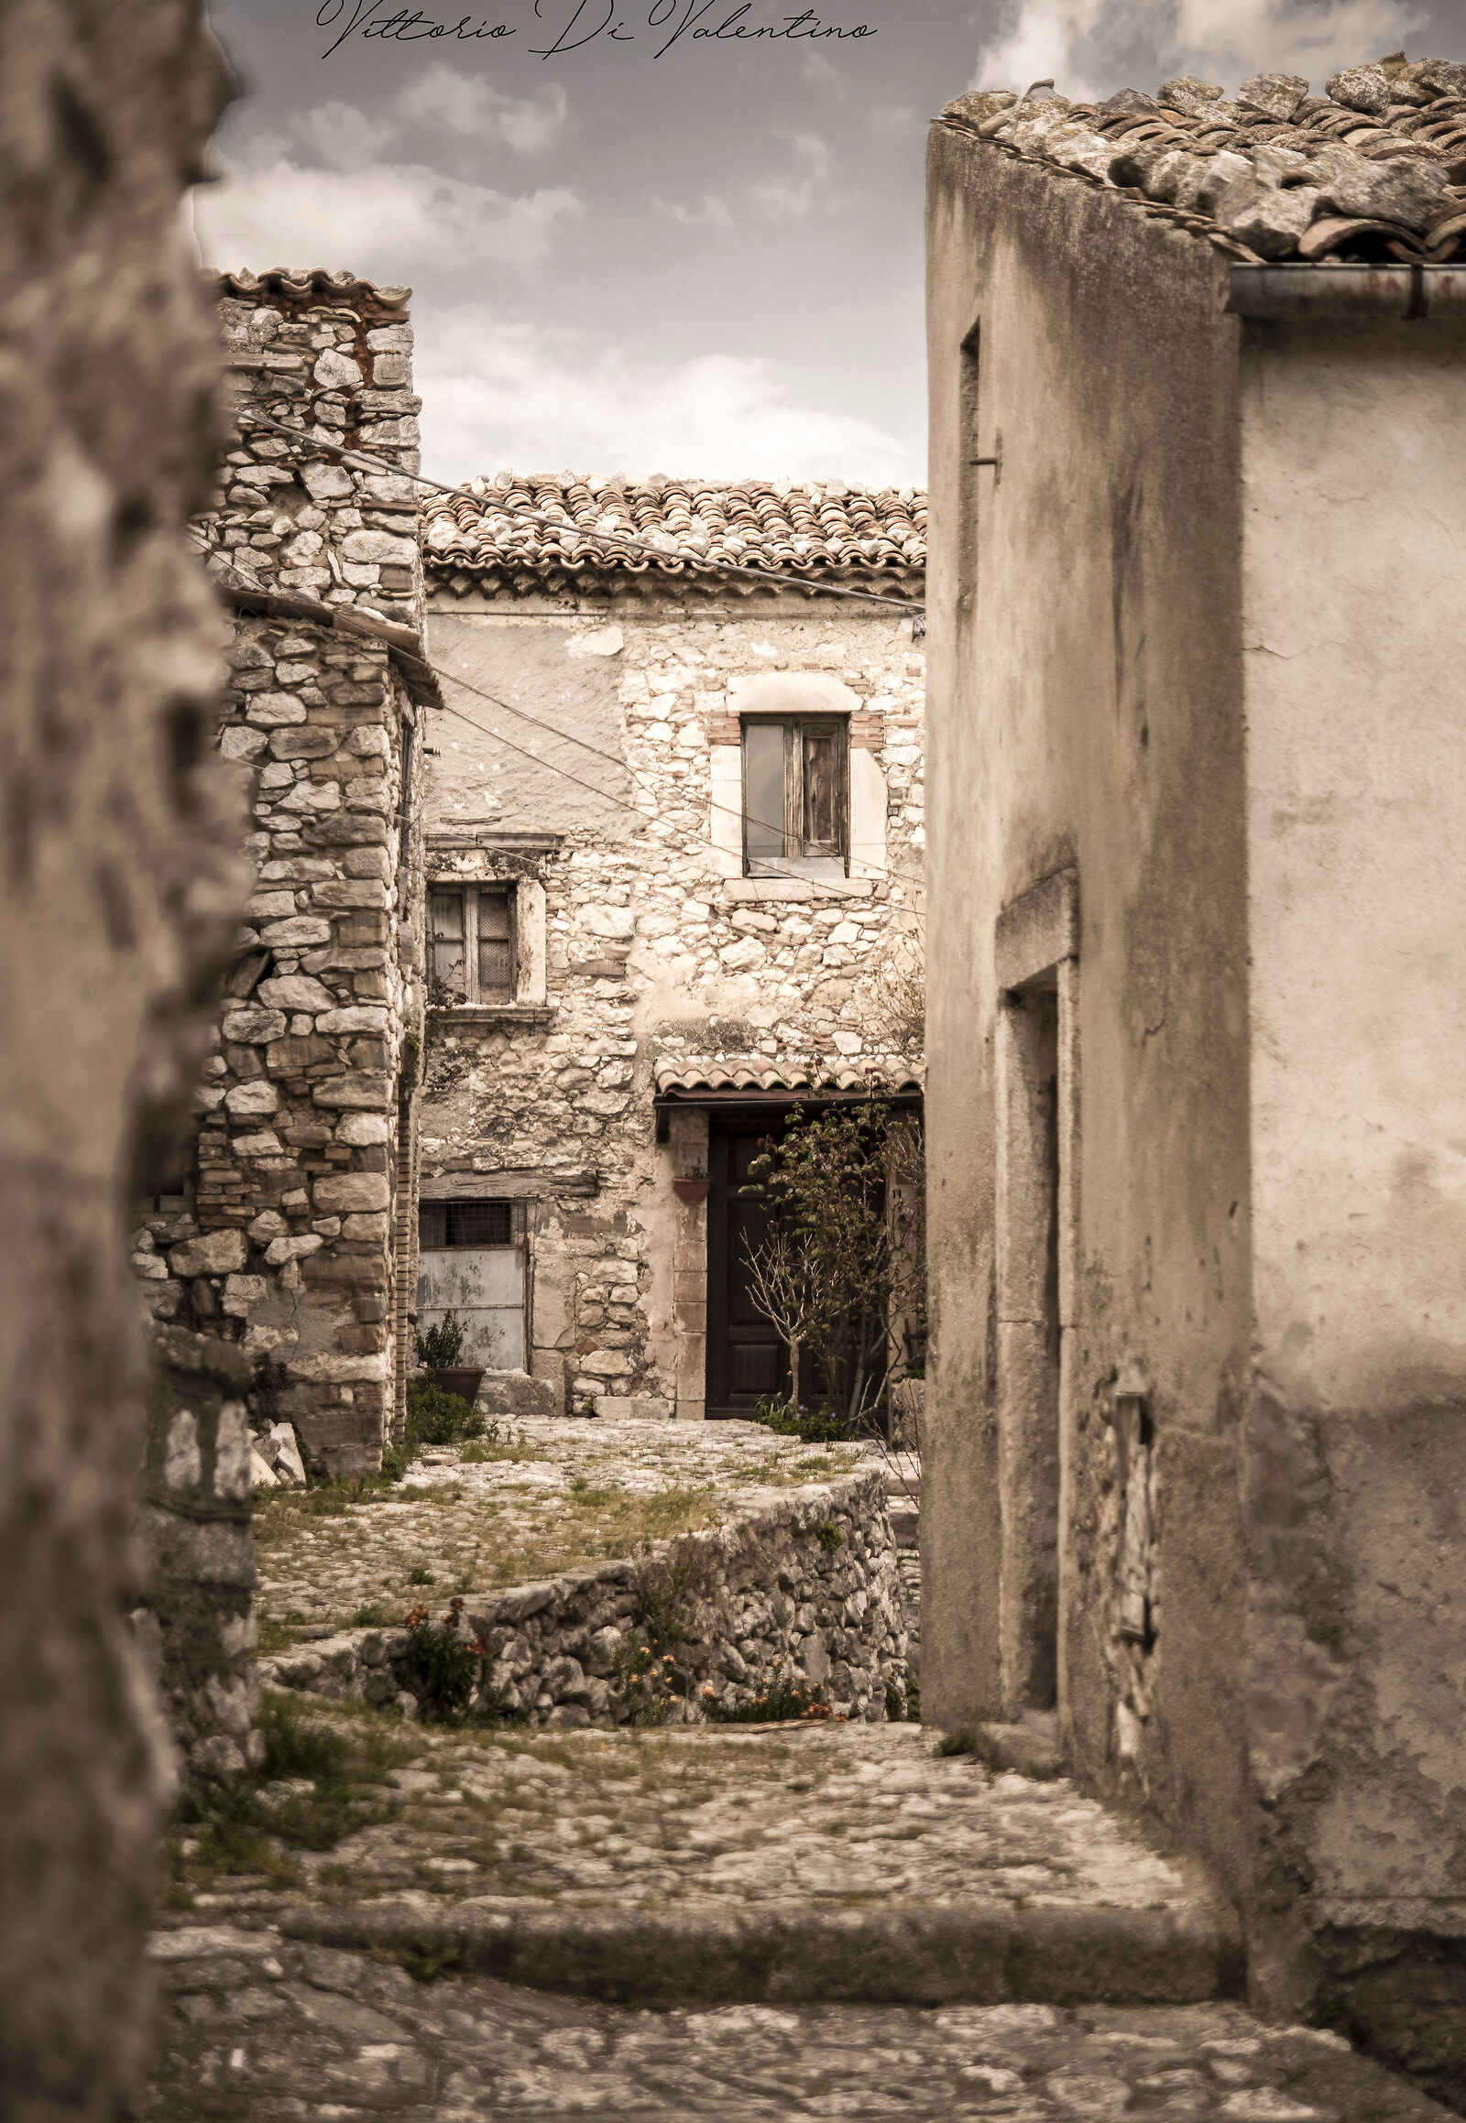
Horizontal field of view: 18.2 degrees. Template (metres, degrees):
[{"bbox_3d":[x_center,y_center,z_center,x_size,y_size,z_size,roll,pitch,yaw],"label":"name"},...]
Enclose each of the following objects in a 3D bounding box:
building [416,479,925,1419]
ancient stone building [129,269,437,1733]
[{"bbox_3d":[-0.400,-0.930,36.800,5.200,7.500,5.200,0,-3,0],"label":"building"},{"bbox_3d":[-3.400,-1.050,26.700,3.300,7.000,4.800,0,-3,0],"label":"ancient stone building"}]

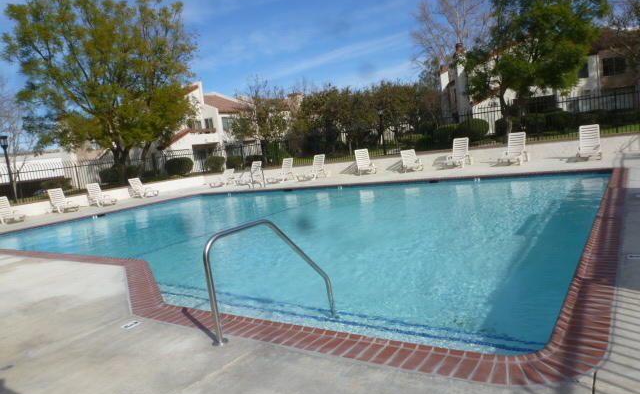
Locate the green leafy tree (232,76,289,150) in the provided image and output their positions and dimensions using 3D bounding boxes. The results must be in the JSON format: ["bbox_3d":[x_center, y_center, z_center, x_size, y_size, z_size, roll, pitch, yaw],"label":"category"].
[{"bbox_3d":[-3.696,-4.920,27.585,3.200,4.820,3.200,-7,6,0],"label":"green leafy tree"}]

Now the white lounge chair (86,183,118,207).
[{"bbox_3d":[-9.704,-0.128,19.792,1.580,0.992,0.690,-2,8,38],"label":"white lounge chair"}]

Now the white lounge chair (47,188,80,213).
[{"bbox_3d":[-10.656,0.140,18.490,1.600,0.973,0.690,-2,8,38],"label":"white lounge chair"}]

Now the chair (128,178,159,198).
[{"bbox_3d":[-8.755,-0.470,22.079,1.650,0.947,0.690,-3,8,35],"label":"chair"}]

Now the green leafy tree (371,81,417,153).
[{"bbox_3d":[4.044,-4.276,24.738,2.800,3.930,2.800,-7,6,0],"label":"green leafy tree"}]

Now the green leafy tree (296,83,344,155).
[{"bbox_3d":[-0.027,-4.432,25.976,2.900,4.130,2.900,-7,6,0],"label":"green leafy tree"}]

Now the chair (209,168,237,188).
[{"bbox_3d":[-5.032,-0.950,23.009,0.690,0.808,1.650,-4,7,26],"label":"chair"}]

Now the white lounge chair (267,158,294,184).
[{"bbox_3d":[-1.859,-1.229,21.081,0.690,1.022,1.580,-3,7,33],"label":"white lounge chair"}]

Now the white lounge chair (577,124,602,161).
[{"bbox_3d":[8.767,-1.793,14.472,0.690,1.043,1.580,-3,8,35],"label":"white lounge chair"}]

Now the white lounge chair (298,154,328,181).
[{"bbox_3d":[-0.348,-1.326,20.291,0.690,1.025,1.580,-3,7,34],"label":"white lounge chair"}]

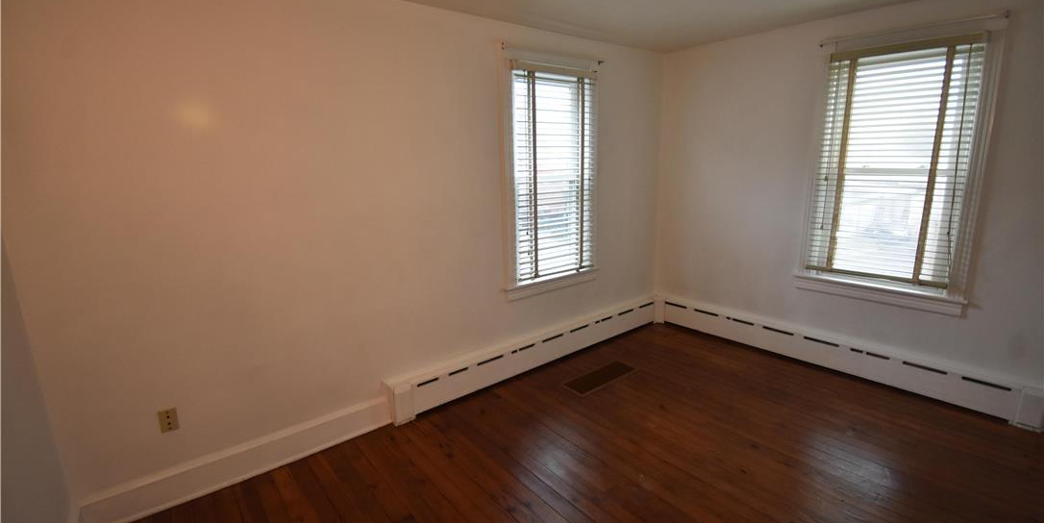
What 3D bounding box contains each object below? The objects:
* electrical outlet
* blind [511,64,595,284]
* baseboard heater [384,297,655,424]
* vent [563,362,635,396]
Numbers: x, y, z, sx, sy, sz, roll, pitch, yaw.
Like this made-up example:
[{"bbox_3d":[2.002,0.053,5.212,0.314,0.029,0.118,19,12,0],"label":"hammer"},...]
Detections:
[{"bbox_3d":[-1.717,0.776,2.114,0.068,0.113,0.008,-11,16,-36],"label":"electrical outlet"},{"bbox_3d":[0.278,-0.663,3.374,0.815,1.569,0.060,-11,16,-36],"label":"blind"},{"bbox_3d":[0.243,0.700,3.567,2.732,0.271,0.084,-11,16,-36],"label":"baseboard heater"},{"bbox_3d":[0.601,0.883,3.322,0.591,0.012,0.186,-11,16,-36],"label":"vent"}]

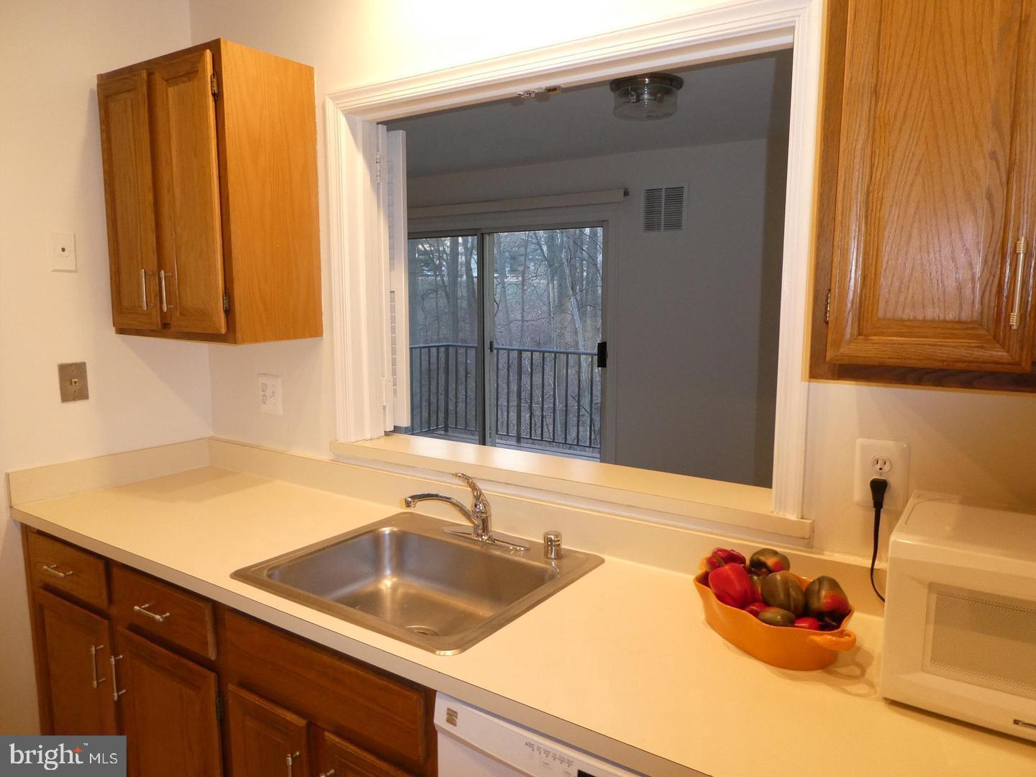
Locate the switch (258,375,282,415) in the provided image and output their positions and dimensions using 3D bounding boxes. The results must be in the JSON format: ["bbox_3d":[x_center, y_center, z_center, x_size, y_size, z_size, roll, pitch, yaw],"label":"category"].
[{"bbox_3d":[-0.795,0.019,2.299,0.112,0.123,0.010,5,9,33],"label":"switch"}]

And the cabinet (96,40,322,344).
[{"bbox_3d":[-0.915,-0.536,2.122,0.608,0.763,0.317,5,9,33],"label":"cabinet"}]

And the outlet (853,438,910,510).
[{"bbox_3d":[0.669,0.160,1.326,0.087,0.125,0.010,5,9,33],"label":"outlet"}]

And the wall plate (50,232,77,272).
[{"bbox_3d":[-1.309,-0.394,2.075,0.008,0.114,0.071,5,9,33],"label":"wall plate"}]

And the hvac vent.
[{"bbox_3d":[0.931,-1.154,4.612,0.290,0.295,0.020,5,9,33],"label":"hvac vent"}]

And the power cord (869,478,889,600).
[{"bbox_3d":[0.661,0.282,1.319,0.050,0.235,0.050,5,9,33],"label":"power cord"}]

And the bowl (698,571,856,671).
[{"bbox_3d":[0.454,0.394,1.268,0.195,0.095,0.340,-4,8,-26],"label":"bowl"}]

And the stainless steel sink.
[{"bbox_3d":[-0.214,0.475,1.602,0.640,0.165,0.555,5,9,33],"label":"stainless steel sink"}]

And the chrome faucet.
[{"bbox_3d":[-0.149,0.290,1.669,0.260,0.185,0.285,5,9,33],"label":"chrome faucet"}]

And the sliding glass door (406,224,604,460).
[{"bbox_3d":[-0.215,-0.221,5.556,2.030,2.000,0.100,5,9,33],"label":"sliding glass door"}]

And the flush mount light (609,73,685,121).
[{"bbox_3d":[0.565,-1.276,3.148,0.330,0.135,0.330,0,8,0],"label":"flush mount light"}]

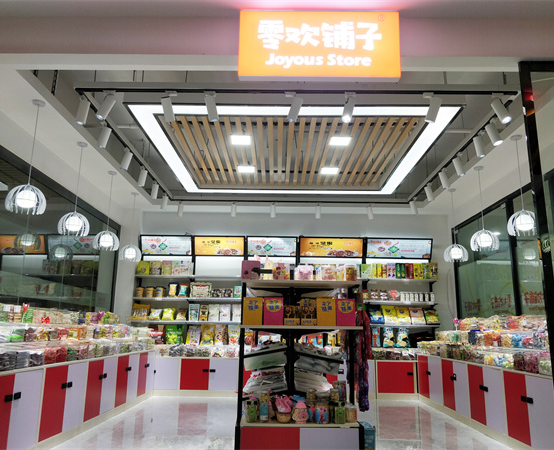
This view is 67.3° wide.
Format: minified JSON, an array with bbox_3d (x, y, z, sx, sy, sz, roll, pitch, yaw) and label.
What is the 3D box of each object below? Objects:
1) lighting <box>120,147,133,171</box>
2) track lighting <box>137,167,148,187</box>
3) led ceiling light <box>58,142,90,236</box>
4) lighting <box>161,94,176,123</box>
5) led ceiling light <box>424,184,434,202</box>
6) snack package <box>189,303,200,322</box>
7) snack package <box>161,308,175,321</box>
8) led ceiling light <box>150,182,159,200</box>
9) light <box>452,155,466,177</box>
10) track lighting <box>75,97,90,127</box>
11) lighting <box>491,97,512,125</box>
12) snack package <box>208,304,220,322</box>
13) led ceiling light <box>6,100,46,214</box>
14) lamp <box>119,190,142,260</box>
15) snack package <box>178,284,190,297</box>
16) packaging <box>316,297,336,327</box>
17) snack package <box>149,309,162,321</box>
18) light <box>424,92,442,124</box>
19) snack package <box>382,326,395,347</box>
[{"bbox_3d":[-1.833,-0.809,5.076,0.145,0.277,0.110,-2,-14,11],"label":"lighting"},{"bbox_3d":[-1.809,-0.638,5.633,0.092,0.234,0.092,-2,-24,11],"label":"track lighting"},{"bbox_3d":[-2.341,-0.428,4.854,0.366,1.129,0.366,1,-14,1],"label":"led ceiling light"},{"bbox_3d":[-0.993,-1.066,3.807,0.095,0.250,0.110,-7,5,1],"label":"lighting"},{"bbox_3d":[2.231,-0.461,6.085,0.100,0.250,0.110,-8,-14,-1],"label":"led ceiling light"},{"bbox_3d":[-1.362,1.450,6.866,0.165,0.270,0.080,1,-17,1],"label":"snack package"},{"bbox_3d":[-1.874,1.559,7.232,0.234,0.230,0.100,1,-28,1],"label":"snack package"},{"bbox_3d":[-1.806,-0.501,6.173,0.092,0.234,0.092,-16,-22,37],"label":"led ceiling light"},{"bbox_3d":[2.099,-0.681,4.803,0.100,0.210,0.100,-11,-11,-2],"label":"light"},{"bbox_3d":[-1.824,-1.068,3.920,0.092,0.234,0.092,2,-11,39],"label":"track lighting"},{"bbox_3d":[2.059,-1.045,3.824,0.092,0.234,0.092,11,-39,-34],"label":"lighting"},{"bbox_3d":[-1.043,1.451,6.862,0.172,0.266,0.080,1,-17,1],"label":"snack package"},{"bbox_3d":[-2.209,-0.616,3.744,0.360,1.063,0.360,1,-14,1],"label":"led ceiling light"},{"bbox_3d":[-2.267,0.041,6.480,0.315,1.092,0.315,1,-14,1],"label":"lamp"},{"bbox_3d":[-1.640,1.183,7.383,0.170,0.246,0.060,1,-29,1],"label":"snack package"},{"bbox_3d":[0.346,0.614,2.941,0.132,0.196,0.095,1,-14,1],"label":"packaging"},{"bbox_3d":[-1.981,1.469,6.797,0.204,0.195,0.070,1,-29,1],"label":"snack package"},{"bbox_3d":[1.350,-0.998,3.593,0.105,0.220,0.105,17,0,-28],"label":"light"},{"bbox_3d":[1.906,1.926,7.119,0.191,0.329,0.085,1,-18,1],"label":"snack package"}]

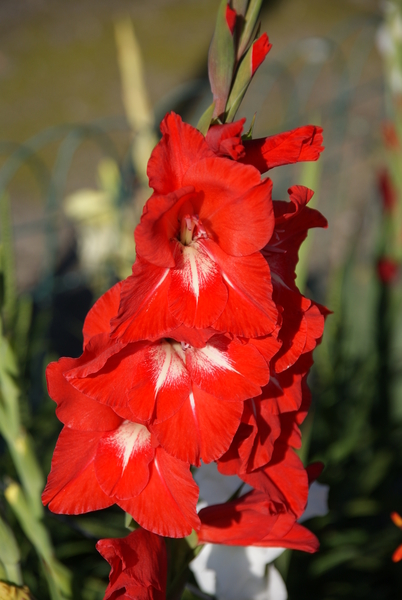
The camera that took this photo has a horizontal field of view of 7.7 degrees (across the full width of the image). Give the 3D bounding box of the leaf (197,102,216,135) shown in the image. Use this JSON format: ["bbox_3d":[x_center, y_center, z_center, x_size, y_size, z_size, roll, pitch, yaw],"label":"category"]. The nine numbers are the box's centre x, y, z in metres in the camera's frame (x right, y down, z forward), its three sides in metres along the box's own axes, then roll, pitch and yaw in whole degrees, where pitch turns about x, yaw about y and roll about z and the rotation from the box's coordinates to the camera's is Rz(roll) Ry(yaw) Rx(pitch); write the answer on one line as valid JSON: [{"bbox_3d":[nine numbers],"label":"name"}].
[{"bbox_3d":[0.003,-0.091,1.530,0.010,0.019,0.007,5,12,24],"label":"leaf"}]

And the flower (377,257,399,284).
[{"bbox_3d":[0.161,-0.025,2.600,0.019,0.025,0.020,1,11,6],"label":"flower"}]

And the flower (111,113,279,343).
[{"bbox_3d":[-0.003,-0.036,1.500,0.084,0.112,0.065,0,11,-2],"label":"flower"}]

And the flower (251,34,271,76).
[{"bbox_3d":[0.031,-0.126,1.530,0.012,0.021,0.012,2,13,-32],"label":"flower"}]

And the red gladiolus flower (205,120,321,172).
[{"bbox_3d":[0.032,-0.079,1.530,0.058,0.027,0.032,5,12,23],"label":"red gladiolus flower"}]

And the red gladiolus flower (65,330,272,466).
[{"bbox_3d":[-0.016,0.046,1.490,0.103,0.078,0.065,1,11,5],"label":"red gladiolus flower"}]

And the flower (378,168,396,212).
[{"bbox_3d":[0.161,-0.095,2.600,0.016,0.038,0.018,-2,11,-11],"label":"flower"}]

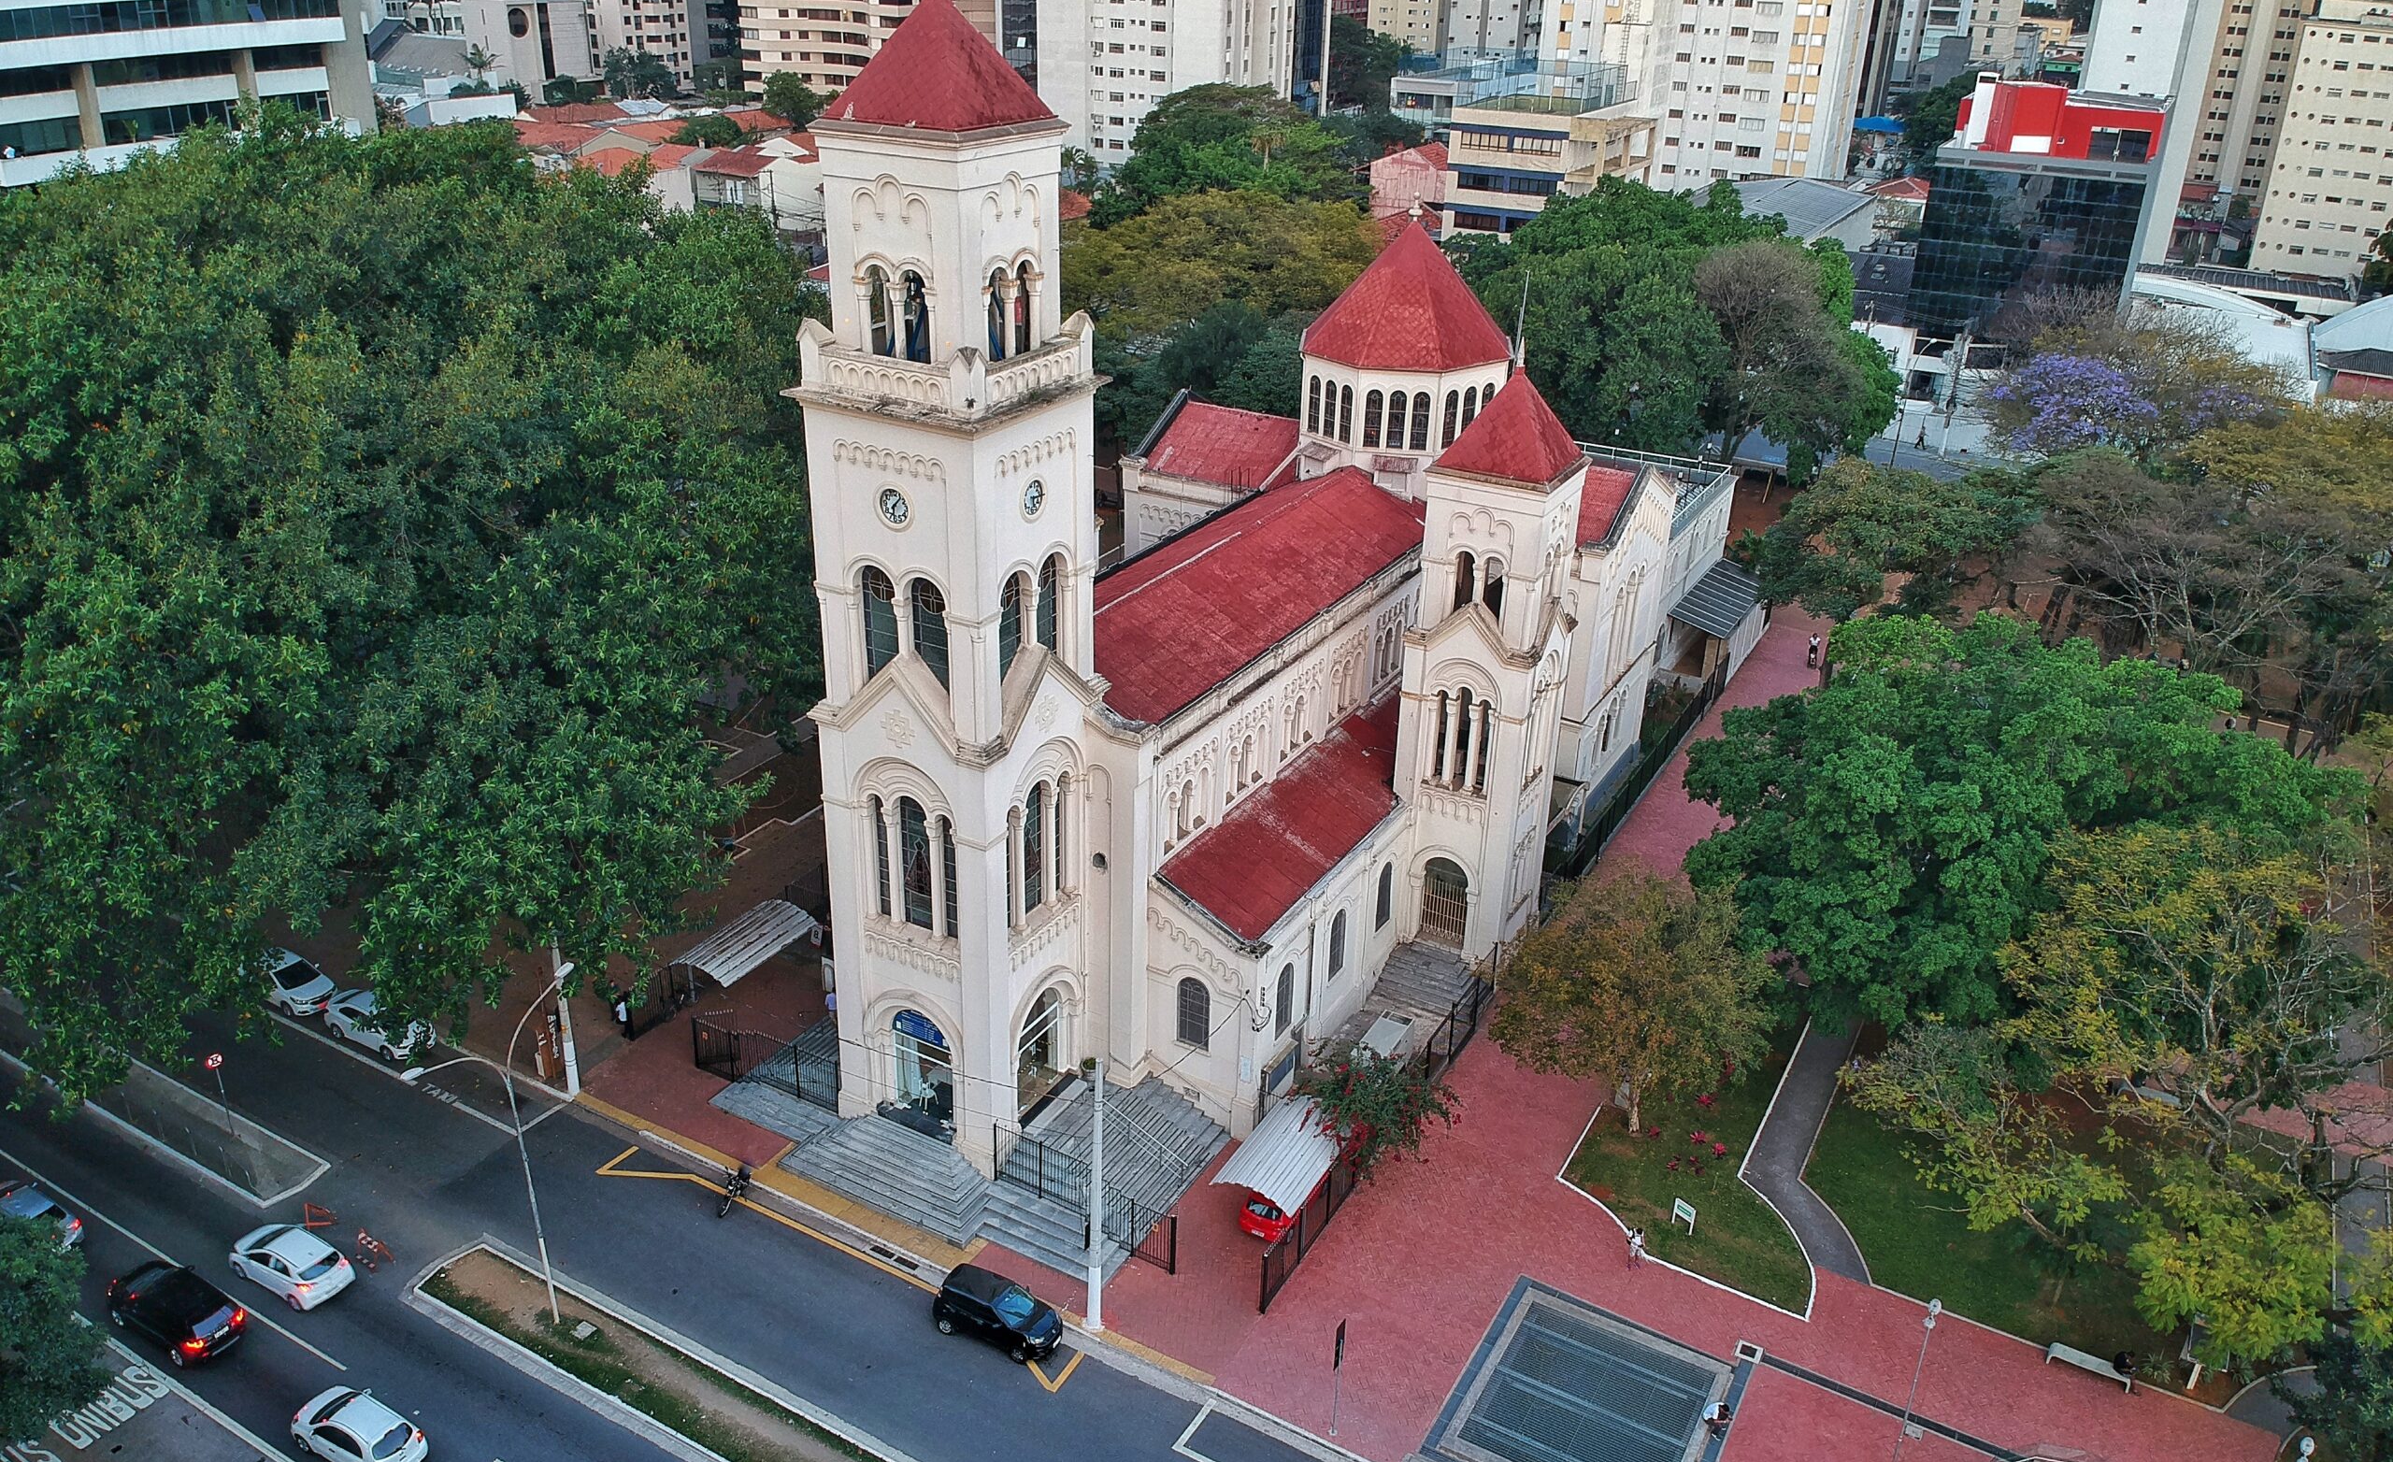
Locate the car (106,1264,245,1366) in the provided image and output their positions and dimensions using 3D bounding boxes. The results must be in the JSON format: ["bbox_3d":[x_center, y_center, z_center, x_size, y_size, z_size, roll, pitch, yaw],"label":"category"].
[{"bbox_3d":[-28.178,15.843,47.631,4.500,1.520,1.800,15,28,26],"label":"car"}]

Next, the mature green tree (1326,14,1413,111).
[{"bbox_3d":[30.142,-114.801,298.000,15.000,15.000,14.000,4,25,4],"label":"mature green tree"}]

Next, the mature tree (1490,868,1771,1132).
[{"bbox_3d":[14.314,9.447,57.540,9.000,9.500,9.000,9,26,15],"label":"mature tree"}]

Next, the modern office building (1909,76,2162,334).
[{"bbox_3d":[68.013,-39.087,140.968,15.100,25.800,18.500,15,28,26],"label":"modern office building"}]

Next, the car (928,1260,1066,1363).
[{"bbox_3d":[-5.620,16.816,50.004,3.700,1.530,1.680,12,27,21],"label":"car"}]

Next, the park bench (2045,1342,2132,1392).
[{"bbox_3d":[24.871,17.652,48.089,2.100,0.450,0.550,15,28,26],"label":"park bench"}]

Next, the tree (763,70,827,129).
[{"bbox_3d":[-57.115,-89.500,245.000,9.000,8.200,8.500,-4,26,-12],"label":"tree"}]

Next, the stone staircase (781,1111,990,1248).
[{"bbox_3d":[-9.439,13.549,53.508,7.200,1.400,2.400,15,28,26],"label":"stone staircase"}]

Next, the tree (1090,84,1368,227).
[{"bbox_3d":[3.256,-52.877,172.000,26.000,20.500,21.000,2,25,0],"label":"tree"}]

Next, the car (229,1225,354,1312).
[{"bbox_3d":[-26.010,15.047,49.512,3.950,1.470,1.700,15,28,26],"label":"car"}]

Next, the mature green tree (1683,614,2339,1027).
[{"bbox_3d":[28.393,3.867,62.319,20.500,13.500,20.000,15,28,26],"label":"mature green tree"}]

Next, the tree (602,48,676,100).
[{"bbox_3d":[-88.652,-104.419,275.000,11.000,8.300,10.500,15,28,26],"label":"tree"}]

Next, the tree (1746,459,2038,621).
[{"bbox_3d":[40.096,-10.718,100.281,15.600,9.800,14.000,12,27,20],"label":"tree"}]

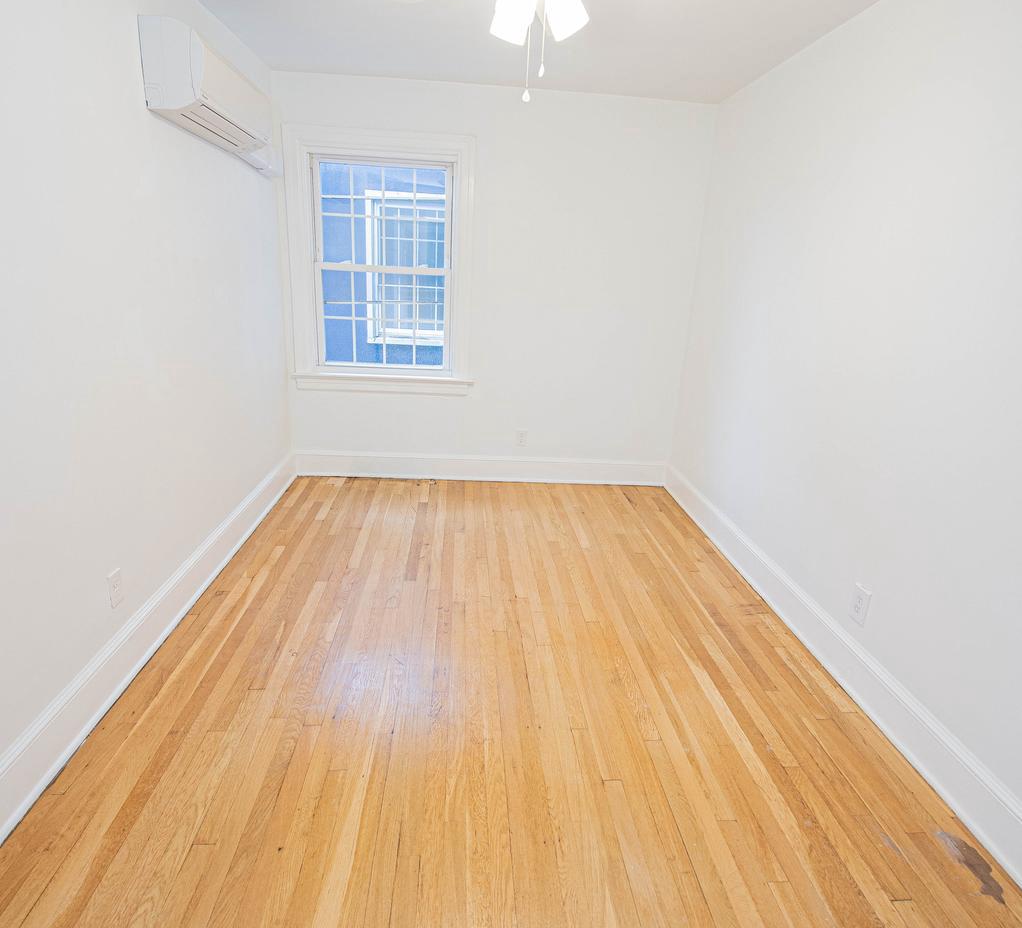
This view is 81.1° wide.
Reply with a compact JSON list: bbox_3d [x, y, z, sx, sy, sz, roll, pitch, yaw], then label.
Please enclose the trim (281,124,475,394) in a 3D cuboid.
[{"bbox_3d":[-0.791,-1.195,3.682,1.136,1.538,0.080,2,18,-5],"label":"trim"}]

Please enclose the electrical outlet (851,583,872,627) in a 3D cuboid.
[{"bbox_3d":[1.270,0.514,2.169,0.012,0.124,0.078,2,18,-5],"label":"electrical outlet"}]

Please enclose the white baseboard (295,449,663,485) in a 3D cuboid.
[{"bbox_3d":[-0.172,0.033,4.133,2.581,0.182,0.030,2,18,-5],"label":"white baseboard"}]

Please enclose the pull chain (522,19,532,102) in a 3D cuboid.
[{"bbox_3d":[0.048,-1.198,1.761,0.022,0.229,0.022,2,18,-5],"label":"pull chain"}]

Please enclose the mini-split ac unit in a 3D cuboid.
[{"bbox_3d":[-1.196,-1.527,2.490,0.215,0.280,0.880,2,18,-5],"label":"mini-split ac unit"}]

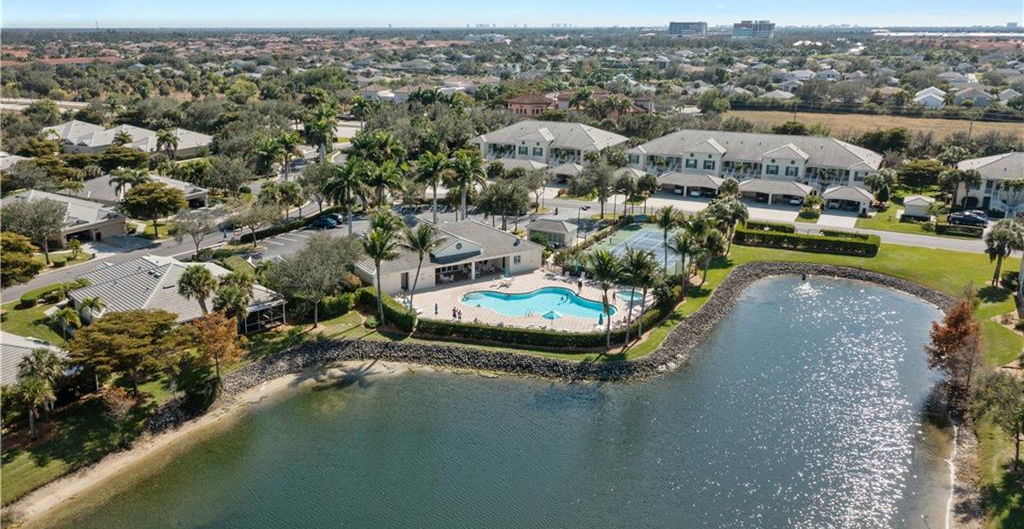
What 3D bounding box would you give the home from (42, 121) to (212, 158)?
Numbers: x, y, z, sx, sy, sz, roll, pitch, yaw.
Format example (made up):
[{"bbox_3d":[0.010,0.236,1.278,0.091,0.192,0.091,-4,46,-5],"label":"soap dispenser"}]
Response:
[{"bbox_3d":[-109.300,-35.149,222.949,53.000,7.000,20.000,8,18,26],"label":"home"}]

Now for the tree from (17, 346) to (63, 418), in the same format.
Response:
[{"bbox_3d":[-40.700,10.360,69.580,3.900,6.880,3.900,0,17,0],"label":"tree"}]

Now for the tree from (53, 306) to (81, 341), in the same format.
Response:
[{"bbox_3d":[-48.660,6.560,87.230,3.100,4.040,3.100,0,17,0],"label":"tree"}]

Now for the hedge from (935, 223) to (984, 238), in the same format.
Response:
[{"bbox_3d":[75.100,-5.601,133.617,7.100,1.400,1.200,7,18,21],"label":"hedge"}]

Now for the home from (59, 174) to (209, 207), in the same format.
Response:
[{"bbox_3d":[-73.518,-13.998,154.907,26.000,5.700,14.800,7,18,21],"label":"home"}]

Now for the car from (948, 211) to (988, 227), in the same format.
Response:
[{"bbox_3d":[79.943,-7.955,139.350,5.500,1.850,1.980,9,19,27],"label":"car"}]

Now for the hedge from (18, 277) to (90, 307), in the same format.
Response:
[{"bbox_3d":[-58.440,3.640,101.950,3.200,1.200,9.000,12,20,34],"label":"hedge"}]

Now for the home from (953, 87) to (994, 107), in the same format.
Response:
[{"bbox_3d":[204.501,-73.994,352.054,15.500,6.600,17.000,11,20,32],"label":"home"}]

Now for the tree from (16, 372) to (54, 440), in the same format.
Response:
[{"bbox_3d":[-40.296,12.158,67.294,3.400,6.000,3.400,0,17,0],"label":"tree"}]

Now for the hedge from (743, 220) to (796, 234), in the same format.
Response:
[{"bbox_3d":[44.500,-6.371,136.466,8.200,1.250,1.400,7,18,21],"label":"hedge"}]

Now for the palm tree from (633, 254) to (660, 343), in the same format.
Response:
[{"bbox_3d":[14.520,3.550,87.100,3.400,9.880,3.400,0,17,0],"label":"palm tree"}]

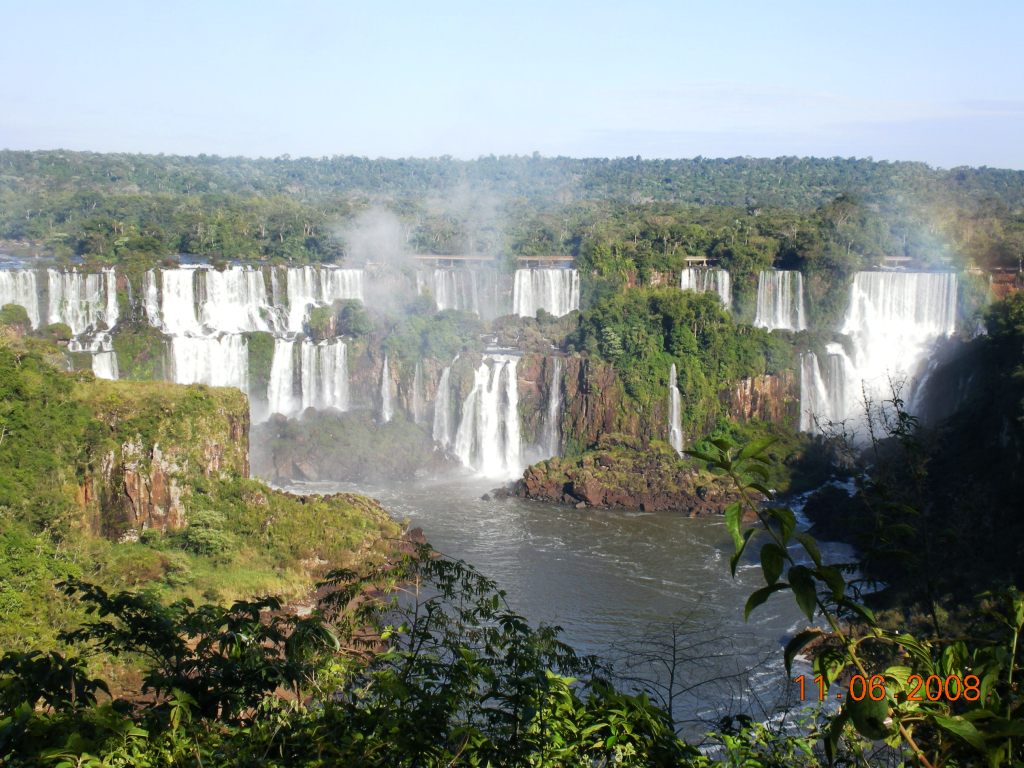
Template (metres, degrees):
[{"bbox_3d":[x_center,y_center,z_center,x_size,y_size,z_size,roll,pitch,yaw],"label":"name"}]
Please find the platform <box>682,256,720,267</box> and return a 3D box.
[{"bbox_3d":[70.548,-45.847,620.000,13.400,3.600,3.800,1,8,3],"label":"platform"}]

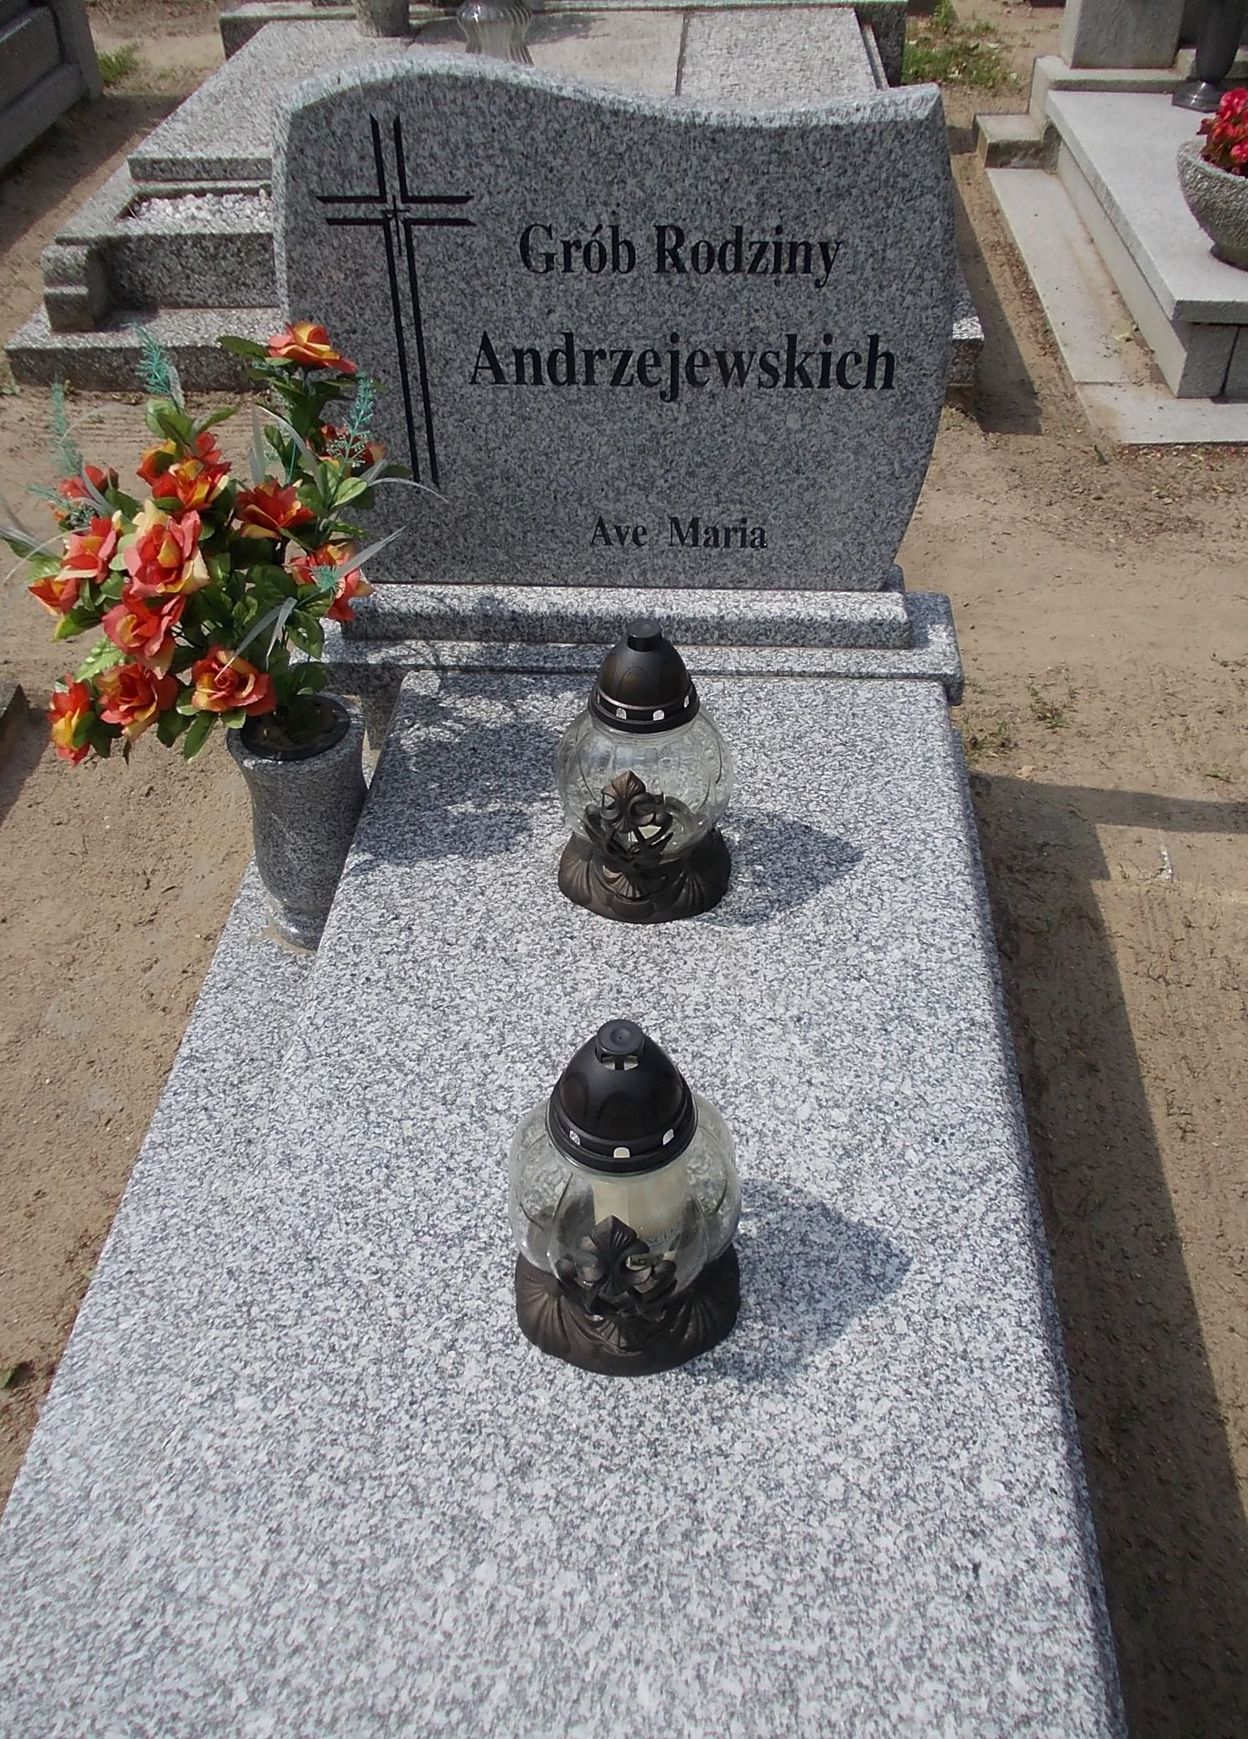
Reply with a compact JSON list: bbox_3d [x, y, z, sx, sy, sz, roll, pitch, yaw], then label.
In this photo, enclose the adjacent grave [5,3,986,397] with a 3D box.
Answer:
[{"bbox_3d":[-0.230,-1.995,3.737,2.156,0.506,2.156,1,44,3],"label":"adjacent grave"}]

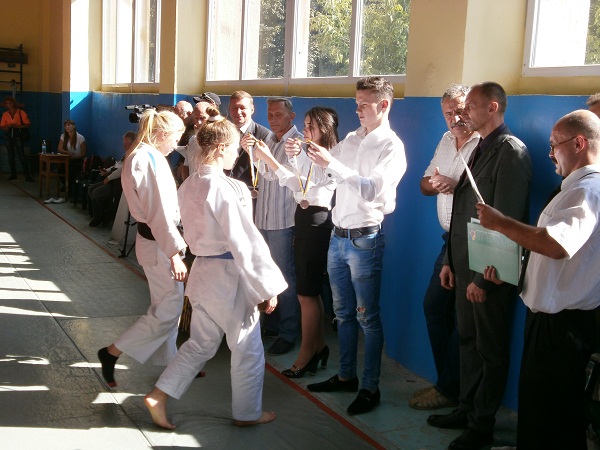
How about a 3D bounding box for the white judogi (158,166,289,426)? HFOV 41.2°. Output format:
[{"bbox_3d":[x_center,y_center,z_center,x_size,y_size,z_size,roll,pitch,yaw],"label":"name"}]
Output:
[{"bbox_3d":[-0.400,0.341,4.002,0.550,1.250,0.500,-3,10,-33],"label":"white judogi"}]

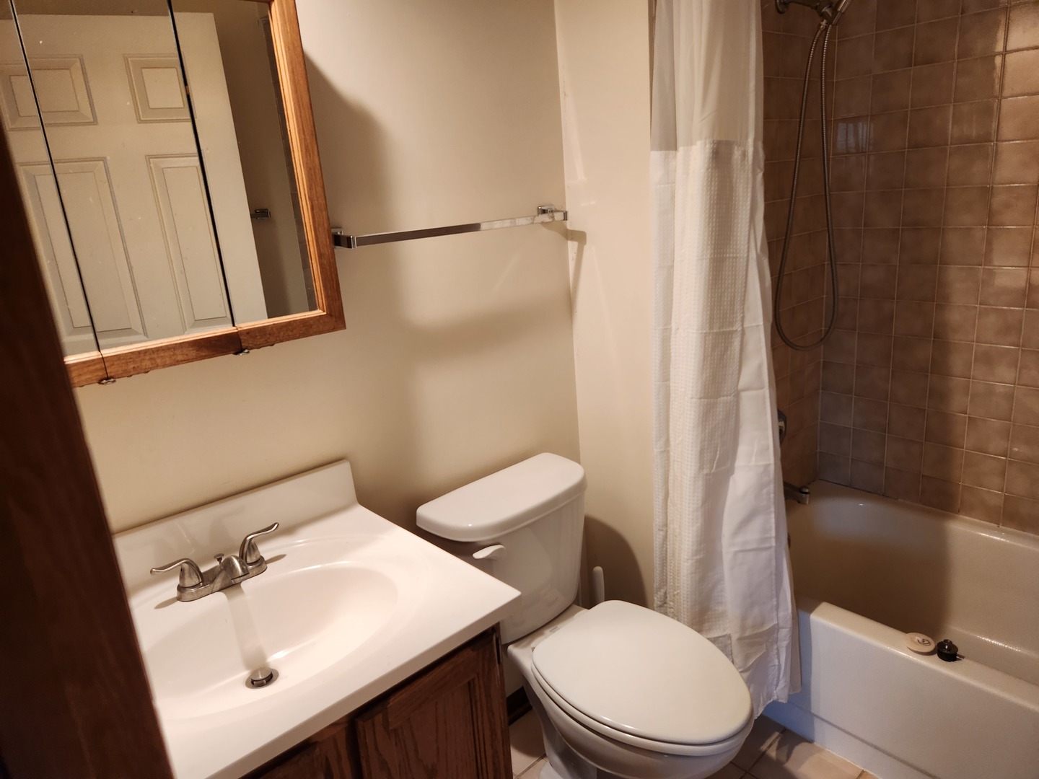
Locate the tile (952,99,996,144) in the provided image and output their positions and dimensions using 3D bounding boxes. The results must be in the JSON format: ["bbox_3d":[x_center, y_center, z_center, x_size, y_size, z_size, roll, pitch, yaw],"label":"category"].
[{"bbox_3d":[1.226,-0.719,1.862,0.010,0.108,0.108,-18,21,-38],"label":"tile"}]

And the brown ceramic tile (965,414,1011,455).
[{"bbox_3d":[1.367,0.134,2.014,0.009,0.108,0.108,-18,21,-38],"label":"brown ceramic tile"}]

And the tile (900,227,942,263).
[{"bbox_3d":[1.180,-0.420,2.030,0.010,0.108,0.108,-18,21,-39],"label":"tile"}]

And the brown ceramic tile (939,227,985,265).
[{"bbox_3d":[1.254,-0.405,1.954,0.010,0.108,0.108,-18,21,-38],"label":"brown ceramic tile"}]

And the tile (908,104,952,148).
[{"bbox_3d":[1.151,-0.733,1.936,0.010,0.108,0.108,-18,21,-38],"label":"tile"}]

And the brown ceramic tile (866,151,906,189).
[{"bbox_3d":[1.090,-0.647,2.049,0.010,0.108,0.108,-18,21,-39],"label":"brown ceramic tile"}]

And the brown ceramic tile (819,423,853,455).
[{"bbox_3d":[1.086,0.170,2.366,0.009,0.108,0.108,-18,21,-38],"label":"brown ceramic tile"}]

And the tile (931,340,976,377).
[{"bbox_3d":[1.278,-0.089,2.039,0.010,0.108,0.108,-18,21,-38],"label":"tile"}]

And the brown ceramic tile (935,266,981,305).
[{"bbox_3d":[1.264,-0.300,1.985,0.010,0.108,0.108,-18,21,-38],"label":"brown ceramic tile"}]

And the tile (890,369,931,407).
[{"bbox_3d":[1.220,-0.004,2.160,0.010,0.108,0.108,-18,21,-38],"label":"tile"}]

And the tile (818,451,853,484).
[{"bbox_3d":[1.098,0.275,2.401,0.010,0.104,0.108,-18,21,-39],"label":"tile"}]

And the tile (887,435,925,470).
[{"bbox_3d":[1.234,0.206,2.213,0.010,0.108,0.108,-18,21,-38],"label":"tile"}]

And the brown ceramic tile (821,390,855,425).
[{"bbox_3d":[1.082,0.068,2.347,0.009,0.107,0.107,-19,21,-38],"label":"brown ceramic tile"}]

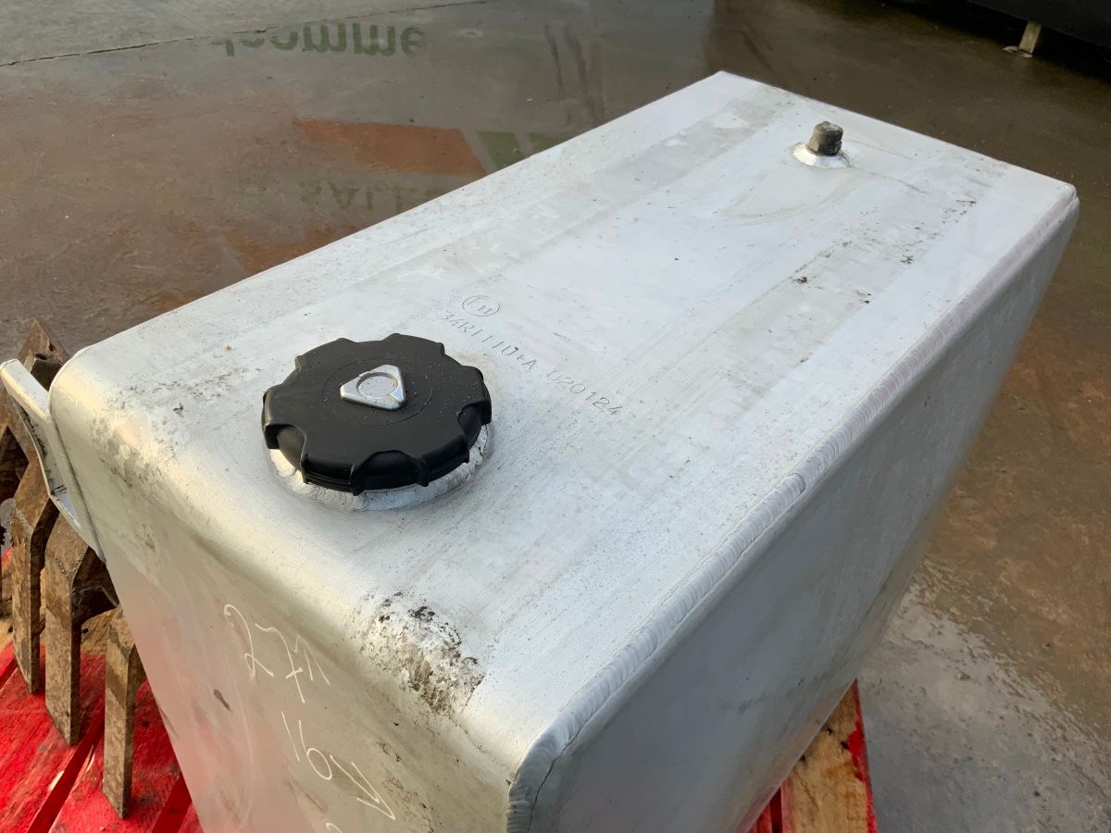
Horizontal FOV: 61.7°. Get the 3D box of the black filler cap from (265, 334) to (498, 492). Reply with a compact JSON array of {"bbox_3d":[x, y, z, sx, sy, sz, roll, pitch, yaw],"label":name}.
[{"bbox_3d":[-0.080,-0.006,0.420,0.102,0.020,0.102,3,40,-3],"label":"black filler cap"}]

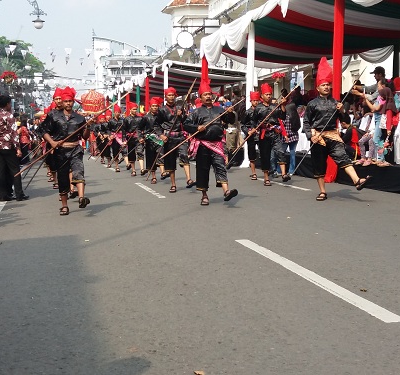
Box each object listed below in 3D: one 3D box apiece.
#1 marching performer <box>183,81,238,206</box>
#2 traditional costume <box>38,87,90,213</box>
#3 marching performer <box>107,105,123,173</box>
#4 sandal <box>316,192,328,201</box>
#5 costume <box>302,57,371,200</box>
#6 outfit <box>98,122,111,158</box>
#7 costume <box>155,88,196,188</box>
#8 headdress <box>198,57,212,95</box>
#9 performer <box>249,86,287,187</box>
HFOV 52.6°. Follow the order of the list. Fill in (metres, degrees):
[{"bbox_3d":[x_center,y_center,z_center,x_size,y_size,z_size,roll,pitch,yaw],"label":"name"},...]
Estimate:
[{"bbox_3d":[0.145,-0.611,5.700,0.640,1.770,0.580,-4,8,-21],"label":"marching performer"},{"bbox_3d":[-1.874,-0.510,5.600,0.670,1.720,0.530,-4,8,-21],"label":"traditional costume"},{"bbox_3d":[-2.241,-1.278,10.600,0.520,1.770,0.450,-4,8,-21],"label":"marching performer"},{"bbox_3d":[1.722,0.125,5.680,0.110,0.090,0.260,2,7,20],"label":"sandal"},{"bbox_3d":[1.843,-0.780,5.550,0.630,1.950,0.700,-4,8,-21],"label":"costume"},{"bbox_3d":[-2.929,-1.442,12.400,0.500,1.080,0.380,-4,8,-21],"label":"outfit"},{"bbox_3d":[-0.431,-0.799,6.820,0.580,1.790,0.500,-4,8,-21],"label":"costume"},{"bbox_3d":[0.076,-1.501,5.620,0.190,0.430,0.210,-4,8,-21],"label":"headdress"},{"bbox_3d":[1.185,-0.927,7.050,0.560,1.780,0.460,-4,8,-21],"label":"performer"}]

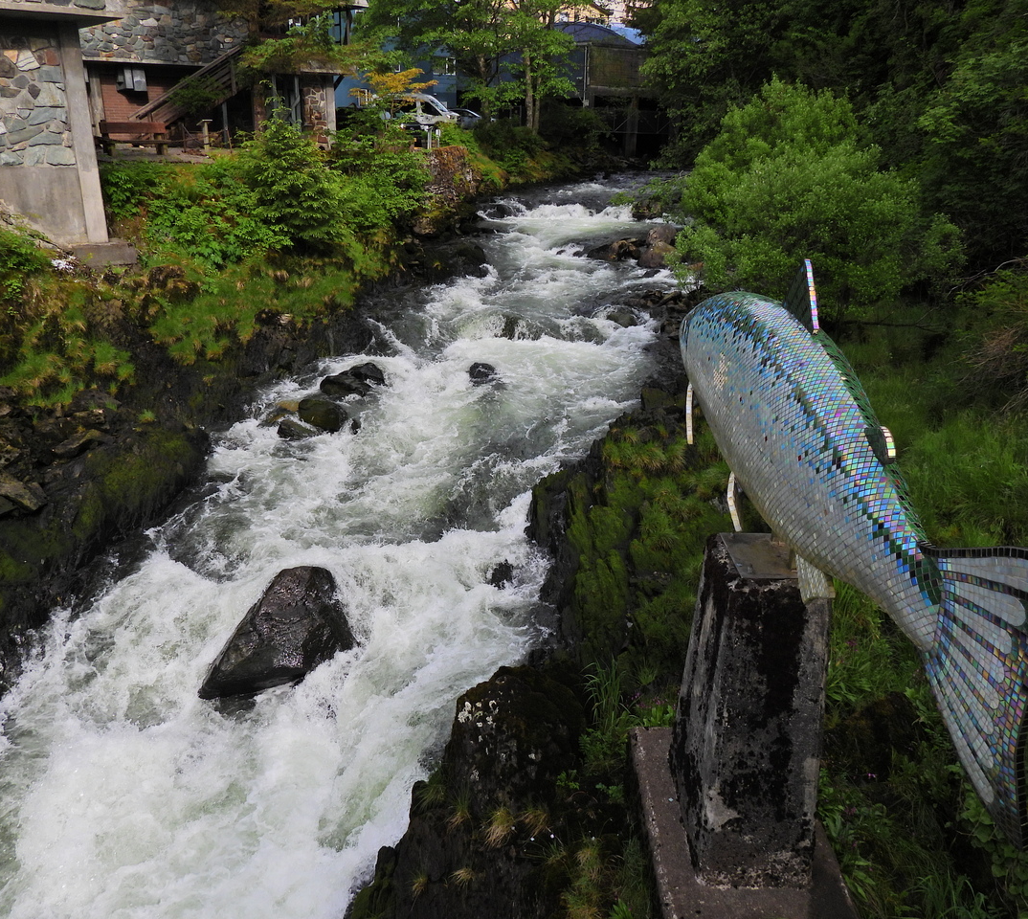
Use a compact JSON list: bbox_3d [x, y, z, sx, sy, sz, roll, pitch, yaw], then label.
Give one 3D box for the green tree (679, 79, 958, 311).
[{"bbox_3d":[6.660,-5.700,18.500,5.800,5.100,5.400,0,17,0],"label":"green tree"}]

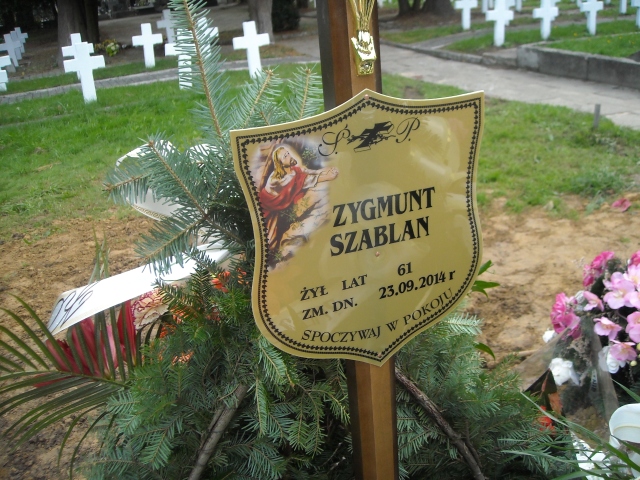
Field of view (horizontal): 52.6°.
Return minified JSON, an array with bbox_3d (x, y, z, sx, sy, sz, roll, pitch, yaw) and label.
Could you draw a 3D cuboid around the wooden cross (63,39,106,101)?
[{"bbox_3d":[-3.200,-2.282,8.848,0.536,0.800,0.100,-9,23,-13],"label":"wooden cross"}]

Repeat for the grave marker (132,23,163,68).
[{"bbox_3d":[-3.211,-3.609,12.076,0.536,0.800,0.100,-9,23,-13],"label":"grave marker"}]

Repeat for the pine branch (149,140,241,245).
[{"bbox_3d":[-0.161,-0.061,0.830,0.100,0.120,0.115,-6,22,0],"label":"pine branch"}]

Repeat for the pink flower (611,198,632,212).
[{"bbox_3d":[1.654,-0.189,3.550,0.110,0.055,0.100,-6,22,0],"label":"pink flower"}]

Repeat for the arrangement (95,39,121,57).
[{"bbox_3d":[-4.729,-4.284,14.400,0.550,0.380,0.480,-6,22,0],"label":"arrangement"}]

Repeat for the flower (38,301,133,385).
[{"bbox_3d":[-0.332,0.147,0.920,0.125,0.105,0.100,-6,22,0],"label":"flower"}]

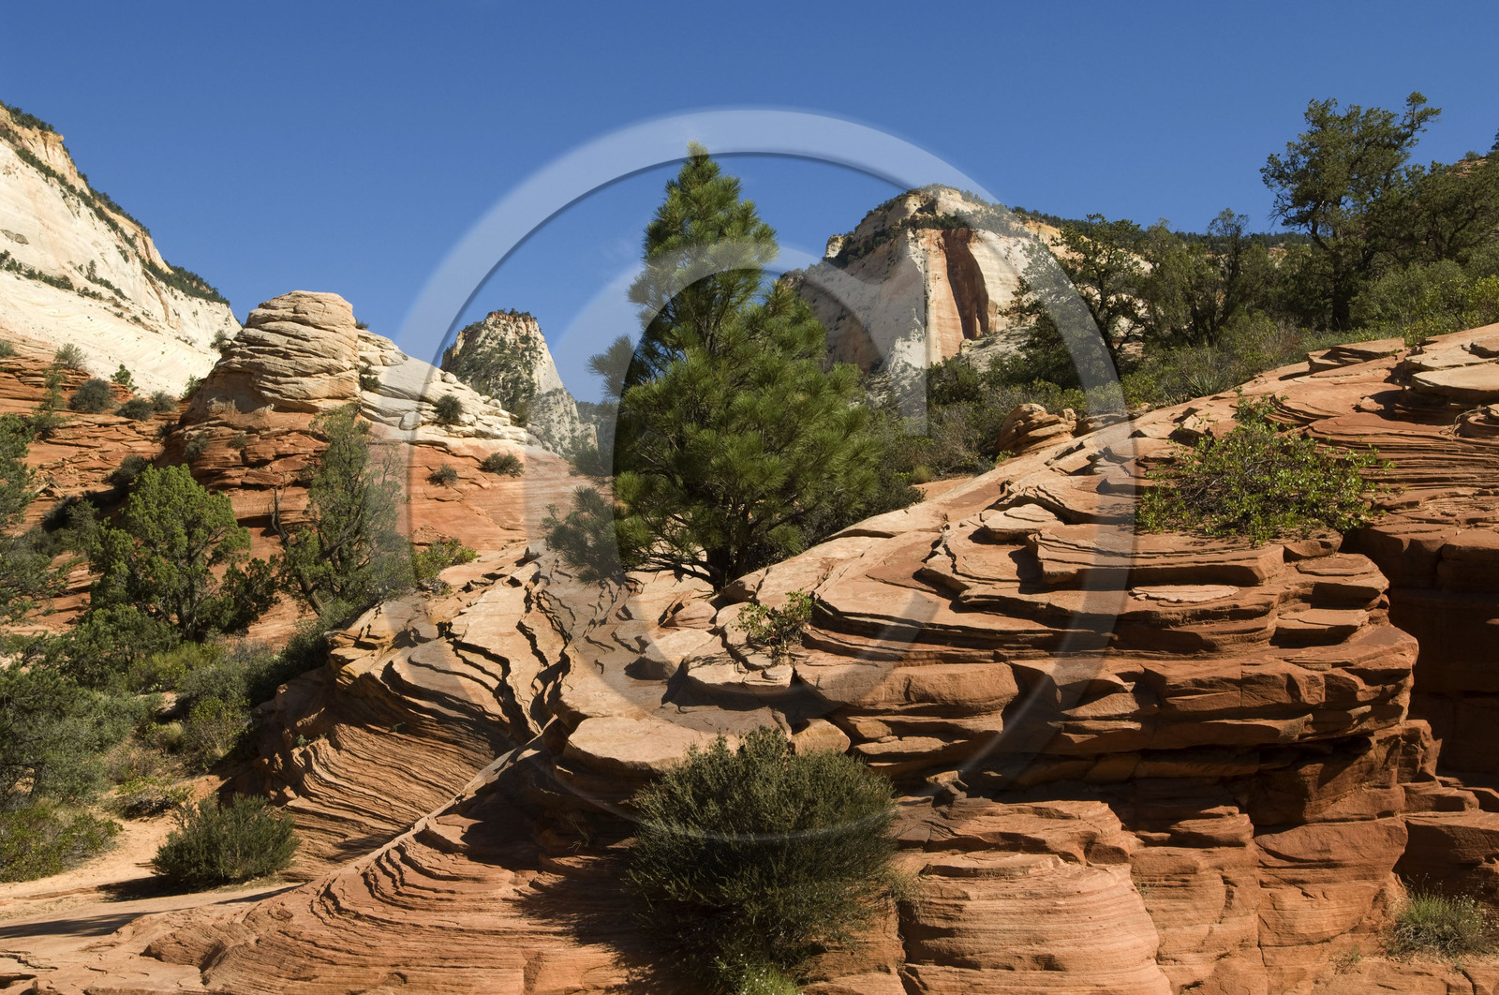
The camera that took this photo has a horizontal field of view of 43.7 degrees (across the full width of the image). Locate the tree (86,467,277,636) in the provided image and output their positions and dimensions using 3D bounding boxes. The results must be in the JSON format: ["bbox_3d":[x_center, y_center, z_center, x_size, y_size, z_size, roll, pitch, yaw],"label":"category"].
[{"bbox_3d":[-10.892,1.059,36.000,3.500,3.400,3.300,0,-3,0],"label":"tree"}]

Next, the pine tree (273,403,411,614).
[{"bbox_3d":[-7.404,0.202,34.000,2.481,3.791,2.405,0,-3,0],"label":"pine tree"}]

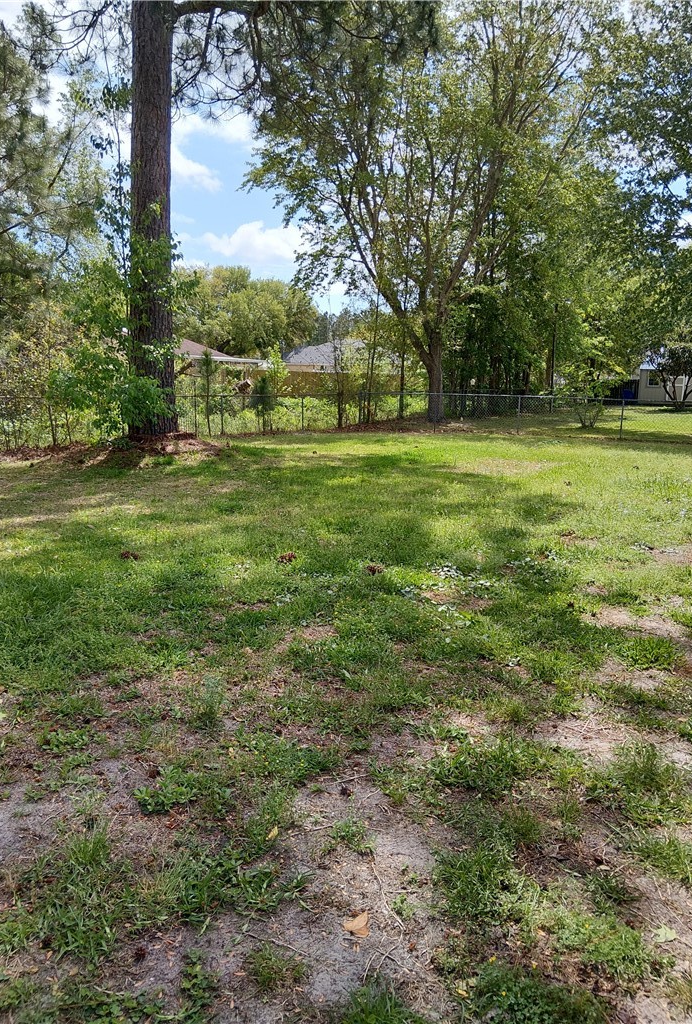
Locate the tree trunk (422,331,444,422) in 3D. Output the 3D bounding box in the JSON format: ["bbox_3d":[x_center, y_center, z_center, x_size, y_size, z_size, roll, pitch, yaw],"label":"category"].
[{"bbox_3d":[3.180,-4.860,27.880,0.720,3.250,0.700,0,10,0],"label":"tree trunk"}]

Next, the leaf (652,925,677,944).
[{"bbox_3d":[0.893,1.180,2.160,0.088,0.016,0.060,-5,11,-29],"label":"leaf"}]

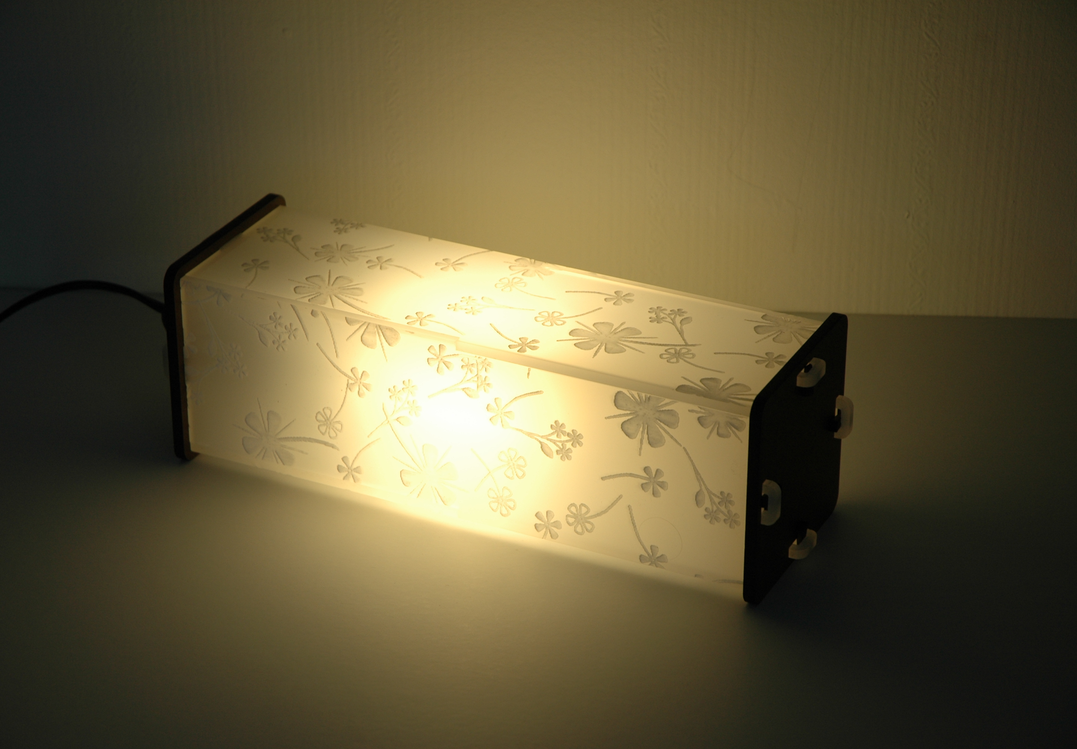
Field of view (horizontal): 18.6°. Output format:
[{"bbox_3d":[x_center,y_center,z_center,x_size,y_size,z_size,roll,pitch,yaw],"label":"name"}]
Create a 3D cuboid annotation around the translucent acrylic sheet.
[{"bbox_3d":[-0.017,0.007,1.563,0.295,0.094,0.094,13,30,23],"label":"translucent acrylic sheet"}]

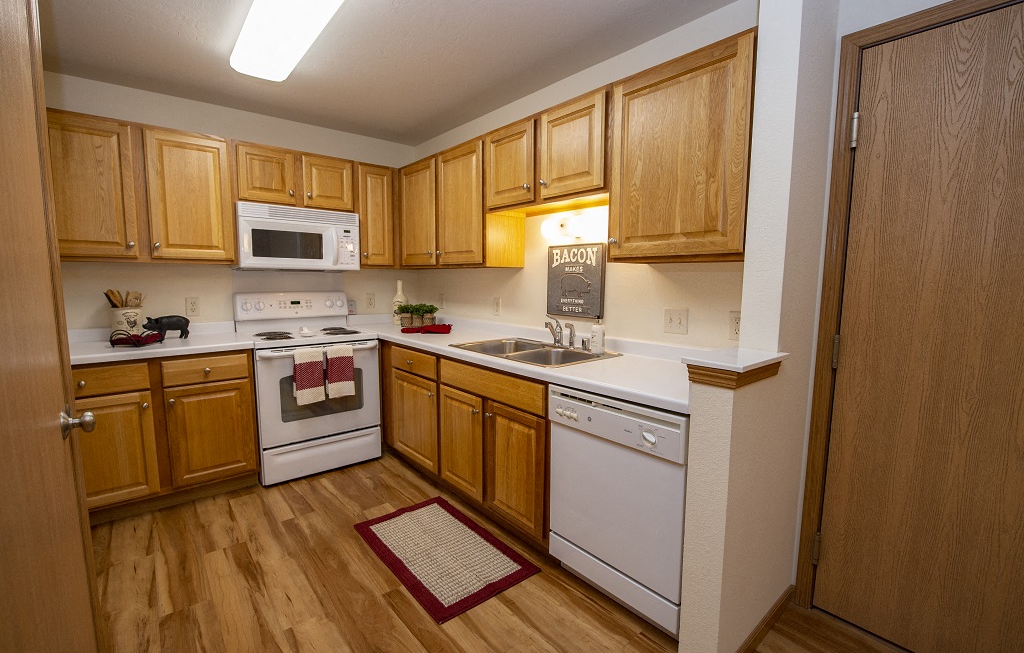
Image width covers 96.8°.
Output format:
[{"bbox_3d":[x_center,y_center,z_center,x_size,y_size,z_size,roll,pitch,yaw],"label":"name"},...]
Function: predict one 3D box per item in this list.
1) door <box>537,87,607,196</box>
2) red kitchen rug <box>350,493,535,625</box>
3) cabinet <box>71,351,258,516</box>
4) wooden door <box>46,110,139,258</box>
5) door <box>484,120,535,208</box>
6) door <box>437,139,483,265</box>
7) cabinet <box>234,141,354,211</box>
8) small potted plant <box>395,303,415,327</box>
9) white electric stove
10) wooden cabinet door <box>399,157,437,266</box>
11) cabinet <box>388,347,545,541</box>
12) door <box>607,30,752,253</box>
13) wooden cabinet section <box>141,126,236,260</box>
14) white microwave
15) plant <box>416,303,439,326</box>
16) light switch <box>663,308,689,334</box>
[{"bbox_3d":[0.284,-0.848,2.177,0.021,0.411,0.392,-5,8,-40],"label":"door"},{"bbox_3d":[-0.348,1.067,2.203,0.513,0.012,0.870,-5,8,-40],"label":"red kitchen rug"},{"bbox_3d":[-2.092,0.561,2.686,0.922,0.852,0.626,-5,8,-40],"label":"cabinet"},{"bbox_3d":[-2.248,-0.724,2.395,0.400,0.718,0.024,-5,8,-40],"label":"wooden door"},{"bbox_3d":[-0.010,-0.885,2.524,0.021,0.411,0.386,-5,8,-40],"label":"door"},{"bbox_3d":[-0.331,-0.769,2.917,0.021,0.728,0.461,-5,8,-40],"label":"door"},{"bbox_3d":[-1.521,-1.000,3.181,0.761,0.381,0.330,-5,8,-40],"label":"cabinet"},{"bbox_3d":[-0.863,-0.082,3.678,0.110,0.165,0.110,-5,8,-40],"label":"small potted plant"},{"bbox_3d":[-1.409,0.371,3.180,0.761,1.186,0.675,-5,8,-40],"label":"white electric stove"},{"bbox_3d":[-0.680,-0.813,3.329,0.021,0.728,0.454,-5,8,-40],"label":"wooden cabinet door"},{"bbox_3d":[-0.132,0.568,2.759,0.626,0.852,1.660,-5,8,-40],"label":"cabinet"},{"bbox_3d":[0.624,-0.639,1.757,0.024,0.723,0.571,-5,8,-40],"label":"door"},{"bbox_3d":[-1.918,-0.765,2.721,0.404,0.721,0.025,-5,8,-40],"label":"wooden cabinet section"},{"bbox_3d":[-1.523,-0.602,3.207,0.763,0.407,0.390,-5,8,-40],"label":"white microwave"},{"bbox_3d":[-0.668,-0.088,3.627,0.160,0.186,0.160,-5,8,-40],"label":"plant"},{"bbox_3d":[0.767,-0.025,2.128,0.014,0.115,0.118,-5,8,-40],"label":"light switch"}]

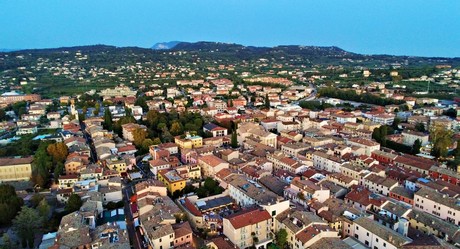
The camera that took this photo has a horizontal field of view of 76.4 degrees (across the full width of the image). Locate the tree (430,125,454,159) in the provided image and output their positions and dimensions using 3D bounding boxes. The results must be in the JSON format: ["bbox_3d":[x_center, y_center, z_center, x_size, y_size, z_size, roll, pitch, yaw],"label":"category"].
[{"bbox_3d":[148.130,11.830,204.760,12.470,24.740,12.470,0,12,0],"label":"tree"}]

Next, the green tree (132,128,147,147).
[{"bbox_3d":[-74.670,13.000,241.670,11.500,16.000,11.500,0,12,0],"label":"green tree"}]

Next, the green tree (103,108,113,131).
[{"bbox_3d":[-116.300,-4.690,278.810,7.770,22.270,7.770,0,12,0],"label":"green tree"}]

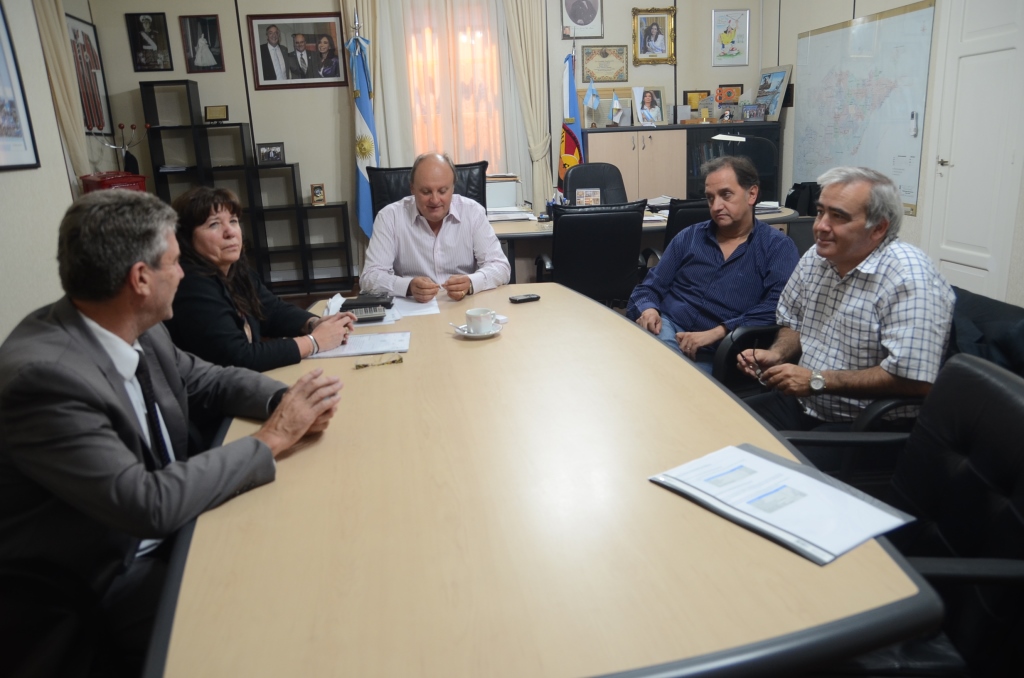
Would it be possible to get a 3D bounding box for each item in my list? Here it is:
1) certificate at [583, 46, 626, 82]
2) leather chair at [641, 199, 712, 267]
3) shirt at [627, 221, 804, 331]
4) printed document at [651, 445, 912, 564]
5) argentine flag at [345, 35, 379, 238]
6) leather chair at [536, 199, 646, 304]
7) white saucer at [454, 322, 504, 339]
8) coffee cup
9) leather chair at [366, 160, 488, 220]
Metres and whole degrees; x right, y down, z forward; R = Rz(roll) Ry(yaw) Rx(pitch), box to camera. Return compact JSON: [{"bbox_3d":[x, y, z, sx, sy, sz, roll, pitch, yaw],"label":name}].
[{"bbox_3d":[0.881,-2.587,6.678,0.447,0.327,0.025,-5,16,-8],"label":"certificate"},{"bbox_3d":[1.194,-0.460,4.489,0.570,0.900,0.590,-5,16,-8],"label":"leather chair"},{"bbox_3d":[0.669,-0.203,2.380,0.540,0.440,0.370,10,20,38],"label":"shirt"},{"bbox_3d":[0.393,0.234,1.056,0.215,0.010,0.305,-12,18,-29],"label":"printed document"},{"bbox_3d":[-1.245,-1.690,5.950,0.240,1.640,0.200,-5,15,-7],"label":"argentine flag"},{"bbox_3d":[0.460,-0.281,3.915,0.610,0.970,0.620,-4,15,-5],"label":"leather chair"},{"bbox_3d":[-0.095,-0.029,2.079,0.142,0.020,0.142,-3,15,1],"label":"white saucer"},{"bbox_3d":[-0.087,-0.053,2.054,0.099,0.062,0.079,-14,19,-35],"label":"coffee cup"},{"bbox_3d":[-0.287,-0.077,2.893,0.600,1.170,0.640,-5,16,-8],"label":"leather chair"}]

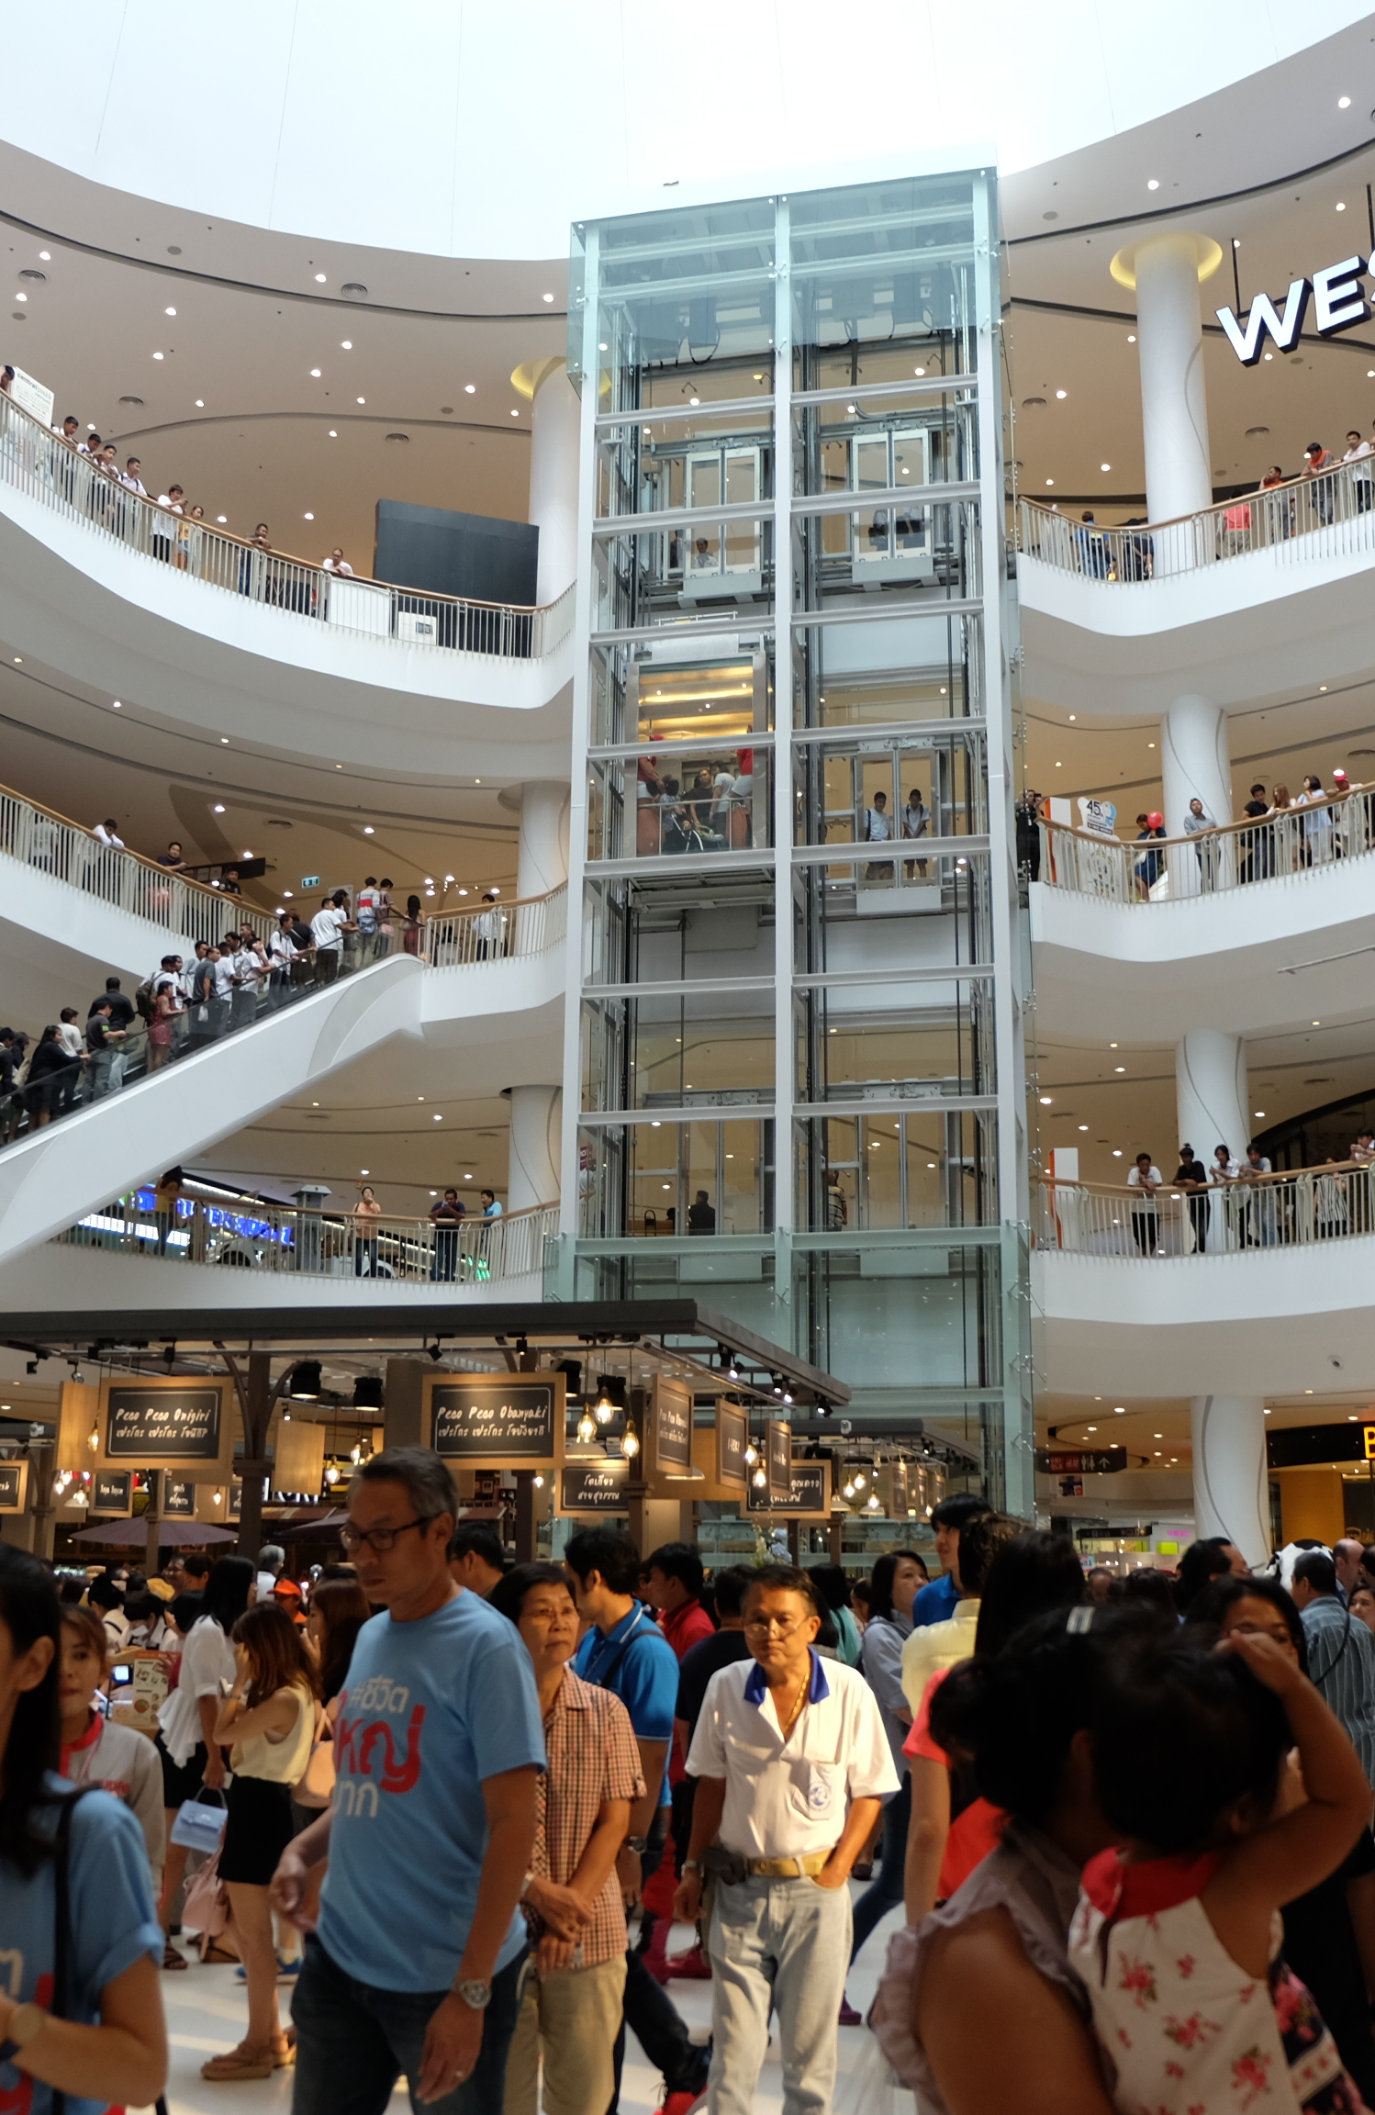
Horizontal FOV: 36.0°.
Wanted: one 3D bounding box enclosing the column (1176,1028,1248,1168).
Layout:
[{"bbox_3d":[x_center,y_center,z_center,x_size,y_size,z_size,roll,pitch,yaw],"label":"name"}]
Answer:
[{"bbox_3d":[8.196,1.494,32.812,1.090,3.680,1.090,0,-14,0],"label":"column"}]

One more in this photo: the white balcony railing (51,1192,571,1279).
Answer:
[{"bbox_3d":[-5.923,2.746,32.758,7.500,1.100,2.650,5,-15,-16],"label":"white balcony railing"}]

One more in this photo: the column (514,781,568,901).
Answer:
[{"bbox_3d":[-2.489,-2.985,37.983,1.090,3.730,1.090,0,-14,0],"label":"column"}]

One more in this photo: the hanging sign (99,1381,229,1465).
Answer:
[{"bbox_3d":[-3.552,2.490,14.399,0.910,0.610,0.060,-1,-14,5],"label":"hanging sign"}]

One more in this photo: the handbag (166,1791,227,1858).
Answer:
[{"bbox_3d":[-1.995,3.136,8.685,0.205,0.245,0.100,16,-14,-3],"label":"handbag"}]

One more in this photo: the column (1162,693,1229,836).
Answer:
[{"bbox_3d":[8.240,-3.866,34.160,1.090,3.750,1.090,0,-14,0],"label":"column"}]

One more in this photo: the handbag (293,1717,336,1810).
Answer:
[{"bbox_3d":[-1.491,2.854,8.540,0.260,0.370,0.140,2,-14,-6],"label":"handbag"}]

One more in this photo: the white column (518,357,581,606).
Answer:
[{"bbox_3d":[-2.434,-9.689,39.669,1.090,6.800,1.090,0,-14,0],"label":"white column"}]

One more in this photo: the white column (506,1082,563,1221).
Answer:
[{"bbox_3d":[-2.533,2.390,36.631,1.090,3.630,1.090,0,-14,0],"label":"white column"}]

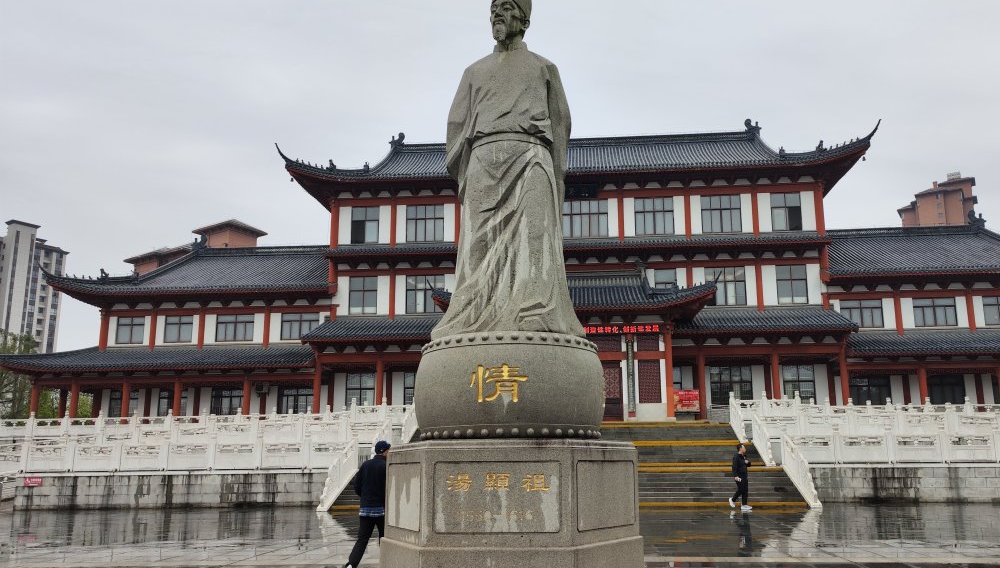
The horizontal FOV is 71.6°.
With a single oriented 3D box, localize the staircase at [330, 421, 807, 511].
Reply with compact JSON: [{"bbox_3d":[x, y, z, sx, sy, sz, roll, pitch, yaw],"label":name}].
[{"bbox_3d":[2.274,5.783,23.089,13.000,2.500,9.300,-1,-13,4],"label":"staircase"}]

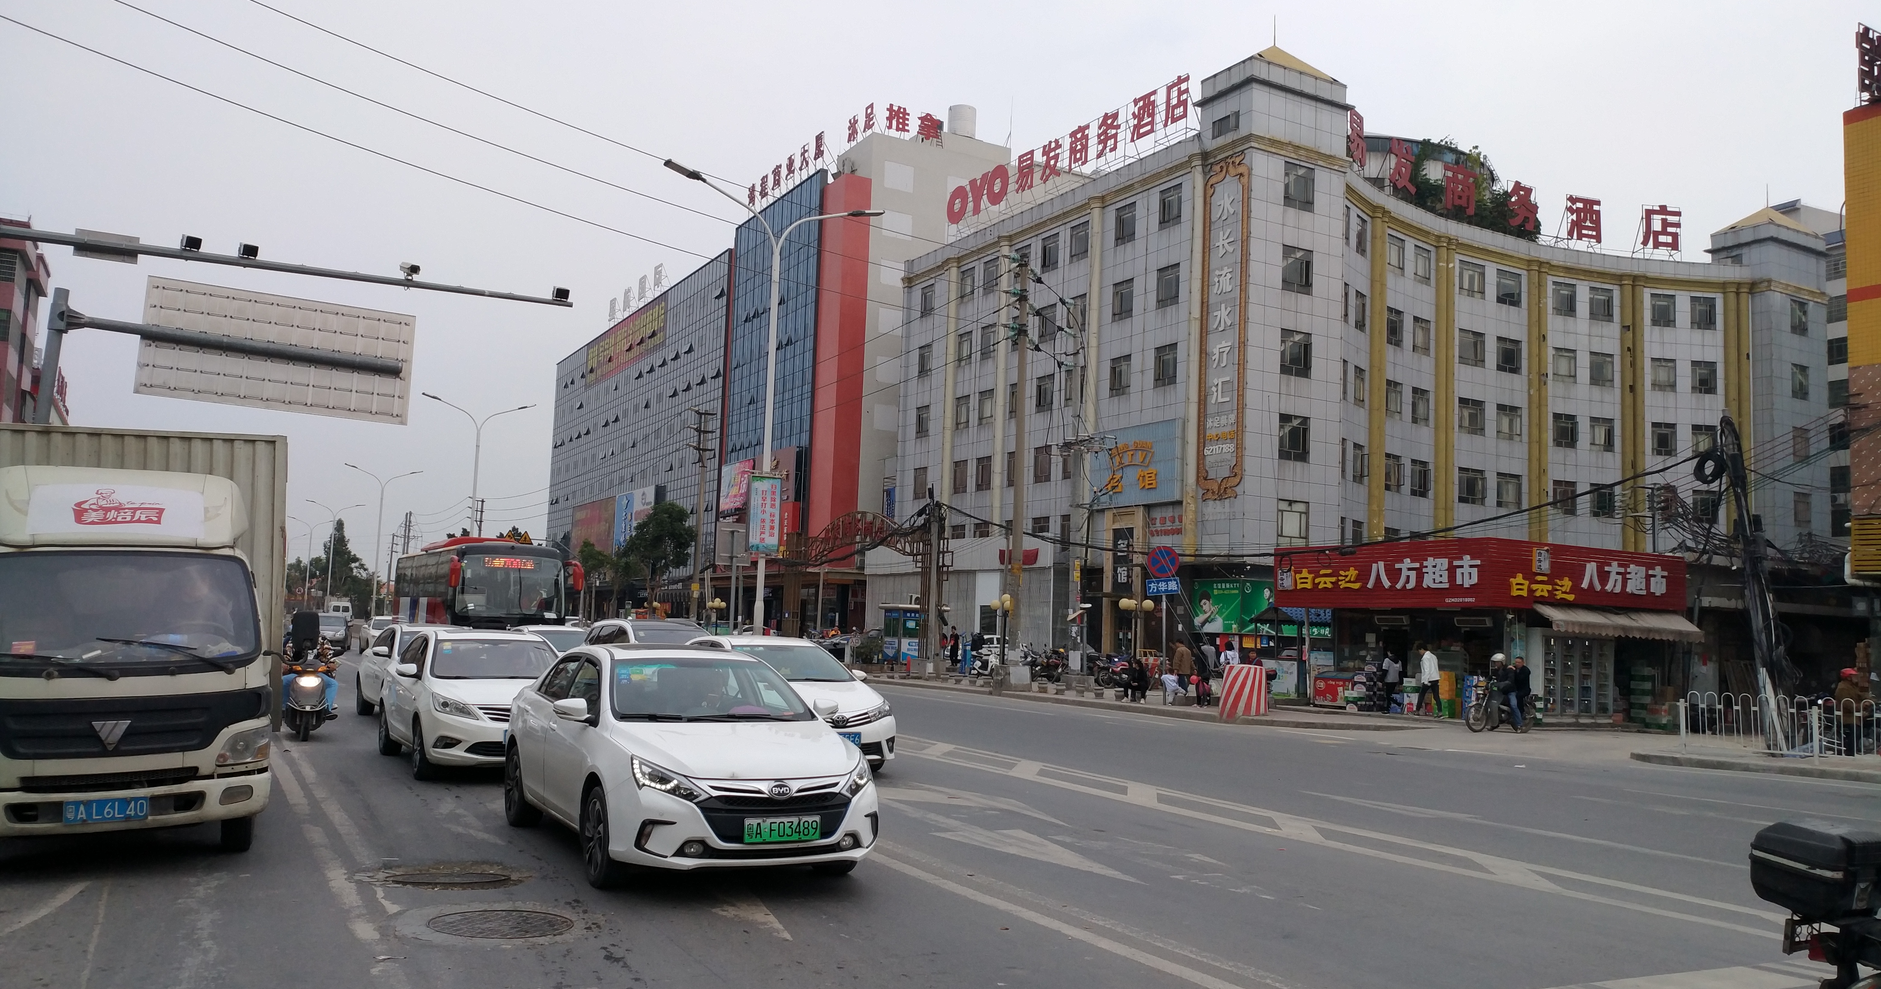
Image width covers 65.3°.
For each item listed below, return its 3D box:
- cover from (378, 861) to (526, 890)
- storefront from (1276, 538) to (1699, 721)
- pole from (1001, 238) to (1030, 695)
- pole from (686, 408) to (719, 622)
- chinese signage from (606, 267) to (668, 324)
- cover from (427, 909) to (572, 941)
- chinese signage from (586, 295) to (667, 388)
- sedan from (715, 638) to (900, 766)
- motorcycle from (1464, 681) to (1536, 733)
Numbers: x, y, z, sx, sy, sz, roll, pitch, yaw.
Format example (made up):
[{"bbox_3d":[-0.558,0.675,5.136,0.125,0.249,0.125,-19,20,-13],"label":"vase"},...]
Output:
[{"bbox_3d":[-3.078,2.409,9.269,0.880,0.040,0.880,5,-6,-27],"label":"cover"},{"bbox_3d":[13.630,3.634,37.778,6.800,4.300,7.500,5,-6,-27],"label":"storefront"},{"bbox_3d":[2.277,-0.811,43.491,0.500,13.252,0.500,2,-6,0],"label":"pole"},{"bbox_3d":[-11.561,1.780,70.487,1.500,11.700,0.450,5,-6,-27],"label":"pole"},{"bbox_3d":[-31.716,-21.141,153.625,0.500,2.300,21.500,5,-6,-27],"label":"chinese signage"},{"bbox_3d":[-2.318,2.273,7.712,0.740,0.040,0.740,5,-6,-27],"label":"cover"},{"bbox_3d":[-34.817,-16.191,160.627,0.400,5.200,34.000,5,-6,-27],"label":"chinese signage"},{"bbox_3d":[-2.129,2.495,17.834,1.780,1.480,4.620,5,-6,-27],"label":"sedan"},{"bbox_3d":[11.964,4.561,31.352,1.920,1.070,0.720,4,-6,-20],"label":"motorcycle"}]

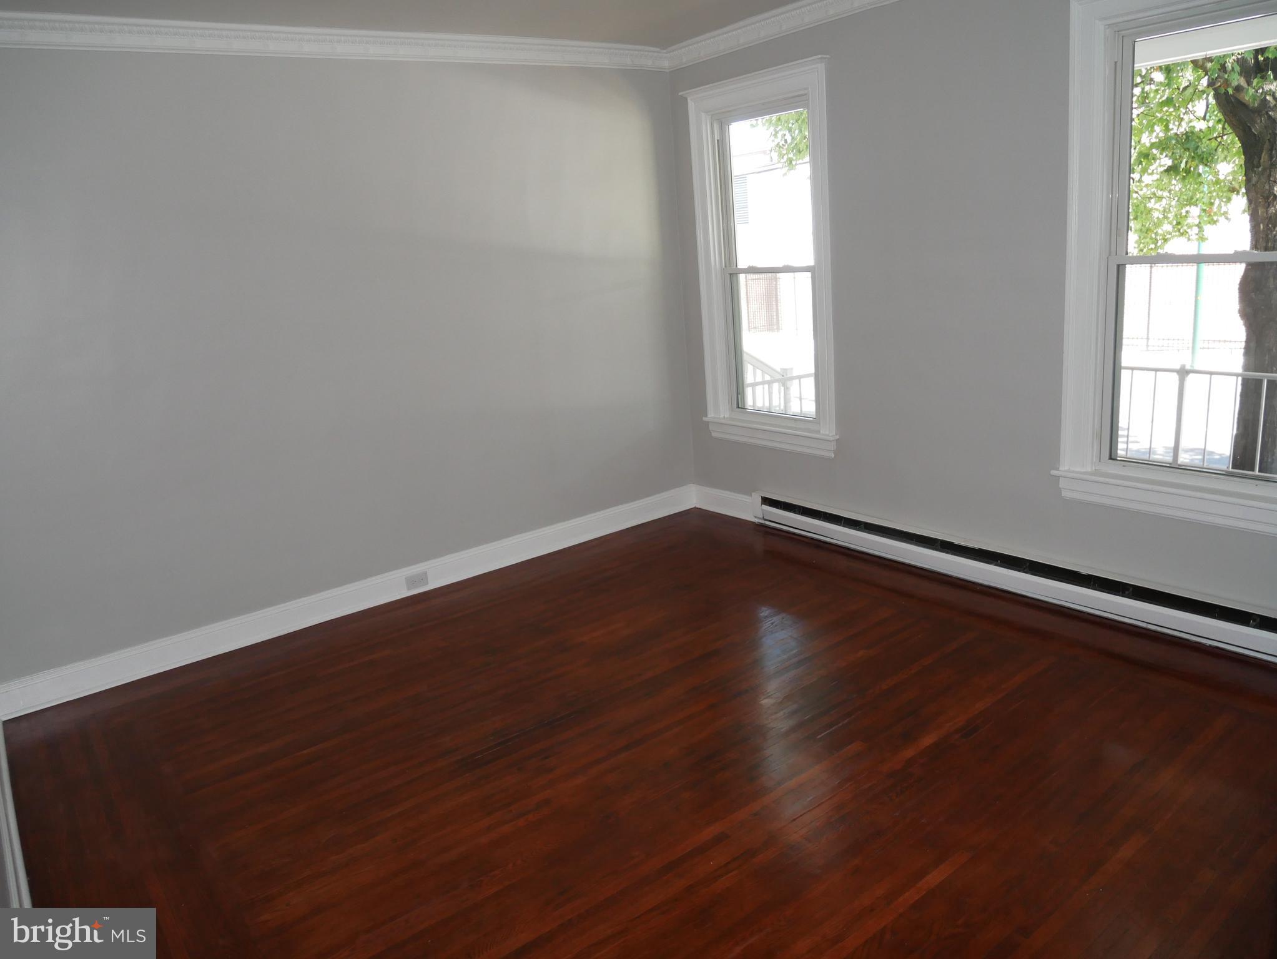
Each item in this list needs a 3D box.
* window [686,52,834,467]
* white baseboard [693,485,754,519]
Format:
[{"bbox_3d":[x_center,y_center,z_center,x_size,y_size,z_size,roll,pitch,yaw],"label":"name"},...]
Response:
[{"bbox_3d":[0.638,-1.073,4.541,0.120,1.837,0.989,-15,18,-34],"label":"window"},{"bbox_3d":[0.502,0.139,5.182,0.020,0.143,0.507,-15,18,-34],"label":"white baseboard"}]

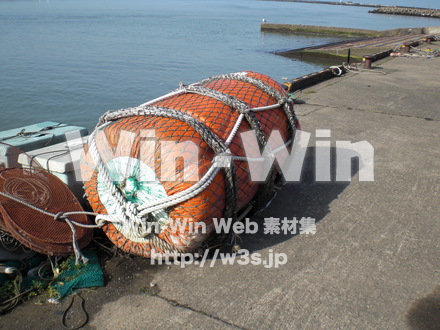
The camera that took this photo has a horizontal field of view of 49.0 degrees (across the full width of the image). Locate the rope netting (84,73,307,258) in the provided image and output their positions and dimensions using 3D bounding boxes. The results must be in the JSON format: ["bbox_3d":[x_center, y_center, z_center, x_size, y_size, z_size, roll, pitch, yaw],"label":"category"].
[{"bbox_3d":[-0.100,-0.083,3.460,1.000,1.020,1.770,11,21,26],"label":"rope netting"}]

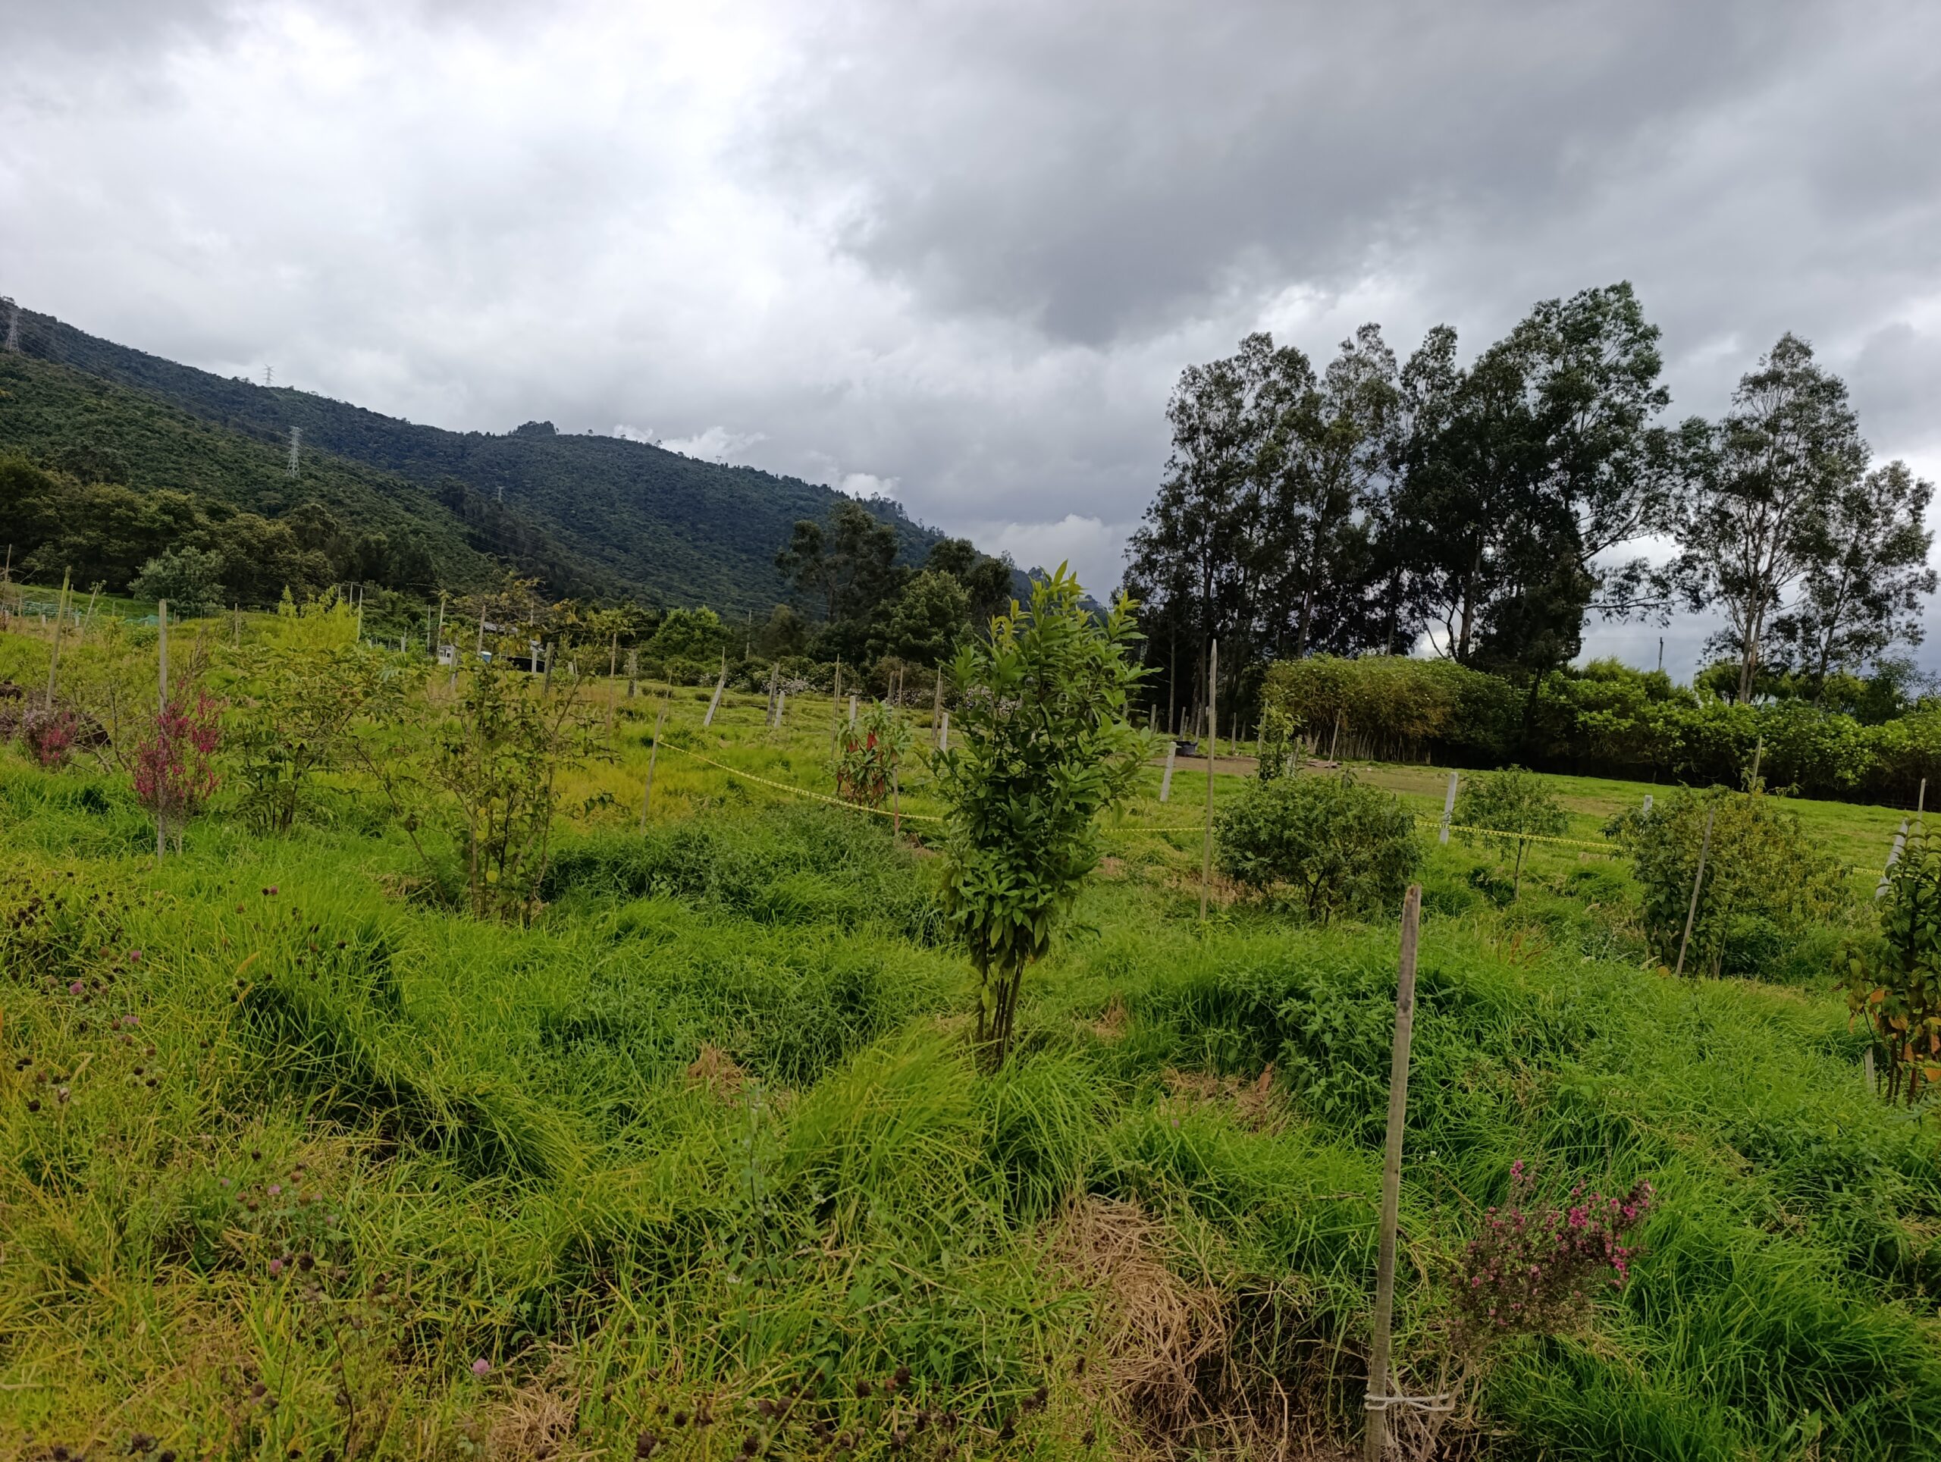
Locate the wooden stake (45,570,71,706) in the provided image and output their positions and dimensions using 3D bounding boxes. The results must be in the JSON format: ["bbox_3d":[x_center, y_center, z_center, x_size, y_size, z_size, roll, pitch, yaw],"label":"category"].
[{"bbox_3d":[-6.928,-0.637,9.800,0.044,1.214,0.044,8,3,-35],"label":"wooden stake"}]

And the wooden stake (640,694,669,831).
[{"bbox_3d":[-2.376,0.258,9.700,0.042,1.045,0.042,10,3,-13],"label":"wooden stake"}]

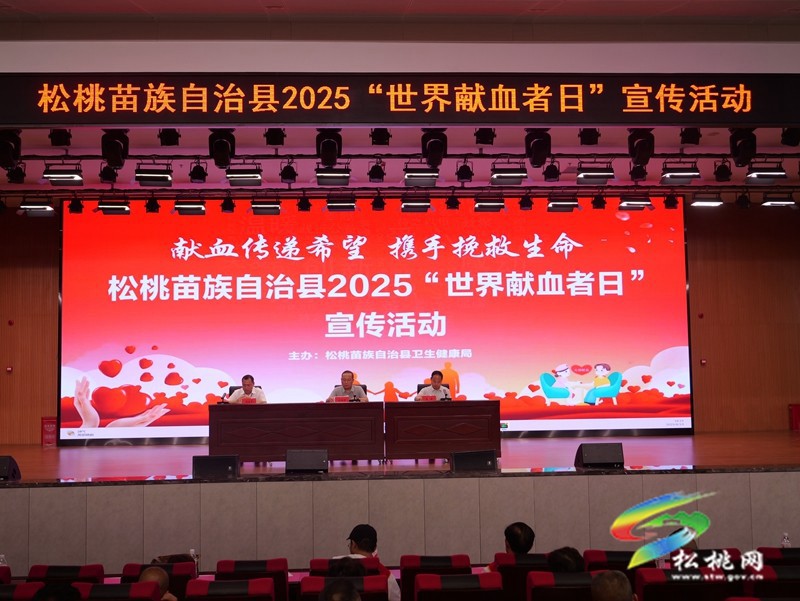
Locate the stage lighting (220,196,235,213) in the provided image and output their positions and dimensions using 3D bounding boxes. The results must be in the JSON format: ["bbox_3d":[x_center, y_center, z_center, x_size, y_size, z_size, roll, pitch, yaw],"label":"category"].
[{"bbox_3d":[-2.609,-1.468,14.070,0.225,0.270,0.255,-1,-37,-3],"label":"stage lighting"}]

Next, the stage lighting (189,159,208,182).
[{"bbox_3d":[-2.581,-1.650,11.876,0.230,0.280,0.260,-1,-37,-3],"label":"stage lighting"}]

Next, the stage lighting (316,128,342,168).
[{"bbox_3d":[-0.746,-1.651,9.787,0.270,0.480,0.260,-1,-3,-3],"label":"stage lighting"}]

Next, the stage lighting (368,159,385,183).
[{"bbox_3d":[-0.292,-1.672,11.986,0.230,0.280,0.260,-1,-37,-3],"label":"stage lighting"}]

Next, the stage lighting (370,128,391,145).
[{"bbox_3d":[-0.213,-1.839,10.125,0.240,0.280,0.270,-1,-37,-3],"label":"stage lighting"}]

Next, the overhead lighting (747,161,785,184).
[{"bbox_3d":[5.160,-1.802,13.023,0.500,0.280,0.260,-1,-4,-3],"label":"overhead lighting"}]

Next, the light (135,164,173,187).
[{"bbox_3d":[-3.350,-1.699,12.572,0.490,0.270,0.260,-1,-4,-3],"label":"light"}]

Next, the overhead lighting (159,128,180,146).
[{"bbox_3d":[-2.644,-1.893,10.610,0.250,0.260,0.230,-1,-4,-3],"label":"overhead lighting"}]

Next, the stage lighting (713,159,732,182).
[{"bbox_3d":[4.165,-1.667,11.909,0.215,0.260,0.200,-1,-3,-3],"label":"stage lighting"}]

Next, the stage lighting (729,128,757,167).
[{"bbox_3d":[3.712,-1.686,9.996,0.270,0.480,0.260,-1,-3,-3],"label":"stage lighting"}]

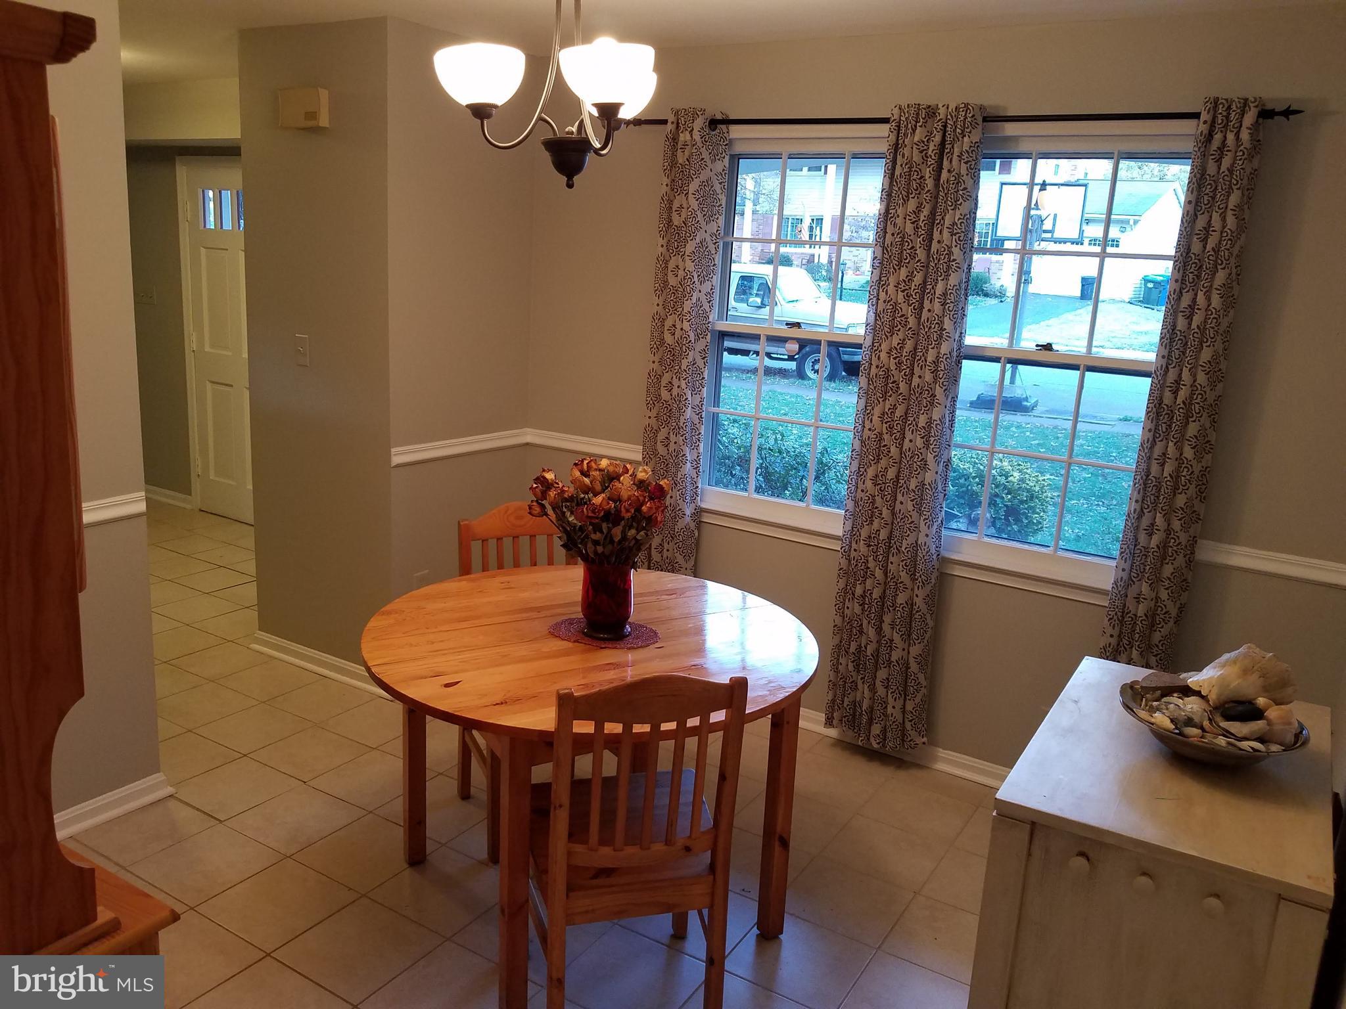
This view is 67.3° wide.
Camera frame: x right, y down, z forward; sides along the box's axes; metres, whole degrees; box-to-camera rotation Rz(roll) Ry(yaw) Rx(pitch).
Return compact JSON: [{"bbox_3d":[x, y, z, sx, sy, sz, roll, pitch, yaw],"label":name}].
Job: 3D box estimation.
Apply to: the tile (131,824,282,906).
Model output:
[{"bbox_3d":[-1.283,0.997,2.790,0.298,0.015,0.298,11,15,29],"label":"tile"}]

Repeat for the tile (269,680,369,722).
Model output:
[{"bbox_3d":[-1.320,0.744,3.798,0.300,0.012,0.300,11,15,30],"label":"tile"}]

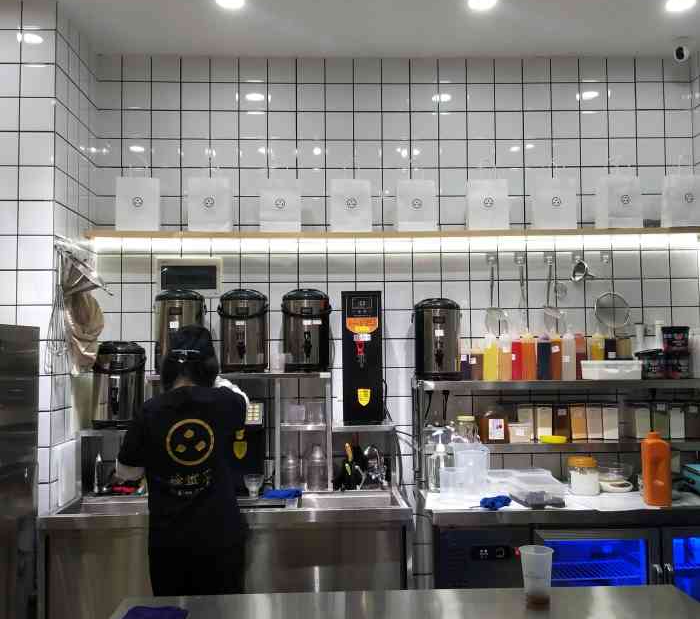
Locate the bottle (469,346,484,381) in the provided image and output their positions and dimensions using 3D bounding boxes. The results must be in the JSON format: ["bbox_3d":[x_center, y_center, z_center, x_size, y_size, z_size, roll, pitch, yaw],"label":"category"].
[{"bbox_3d":[0.629,0.264,3.456,0.065,0.175,0.065,-1,-4,-2],"label":"bottle"}]

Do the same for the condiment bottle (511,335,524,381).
[{"bbox_3d":[0.830,0.235,3.486,0.069,0.232,0.069,-1,-4,-2],"label":"condiment bottle"}]

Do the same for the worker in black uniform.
[{"bbox_3d":[-0.662,0.861,2.789,0.510,1.610,0.480,-1,-3,-3],"label":"worker in black uniform"}]

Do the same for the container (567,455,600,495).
[{"bbox_3d":[1.132,0.795,3.389,0.148,0.168,0.148,-1,-3,-3],"label":"container"}]

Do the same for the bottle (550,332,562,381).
[{"bbox_3d":[1.050,0.230,3.563,0.070,0.248,0.070,-1,-3,-3],"label":"bottle"}]

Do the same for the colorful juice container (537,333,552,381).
[{"bbox_3d":[0.985,0.231,3.540,0.072,0.245,0.072,-1,-3,-3],"label":"colorful juice container"}]

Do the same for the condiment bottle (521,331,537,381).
[{"bbox_3d":[0.880,0.229,3.468,0.071,0.241,0.071,-1,-4,-2],"label":"condiment bottle"}]

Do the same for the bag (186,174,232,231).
[{"bbox_3d":[-0.715,-0.524,3.592,0.212,0.280,0.110,-1,-3,-3],"label":"bag"}]

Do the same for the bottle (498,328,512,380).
[{"bbox_3d":[0.783,0.231,3.531,0.071,0.250,0.071,-1,-3,-3],"label":"bottle"}]

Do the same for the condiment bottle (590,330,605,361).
[{"bbox_3d":[1.286,0.231,3.634,0.072,0.250,0.072,-1,-3,-3],"label":"condiment bottle"}]

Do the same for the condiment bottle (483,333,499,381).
[{"bbox_3d":[0.694,0.233,3.461,0.070,0.236,0.070,-1,-4,-2],"label":"condiment bottle"}]

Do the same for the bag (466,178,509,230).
[{"bbox_3d":[0.713,-0.545,3.649,0.210,0.270,0.105,-1,-4,-2],"label":"bag"}]

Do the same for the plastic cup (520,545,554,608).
[{"bbox_3d":[0.503,0.717,1.882,0.093,0.145,0.093,-1,-3,0],"label":"plastic cup"}]

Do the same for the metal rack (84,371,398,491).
[{"bbox_3d":[-0.514,0.582,3.473,1.480,0.560,0.300,-1,-4,-2],"label":"metal rack"}]

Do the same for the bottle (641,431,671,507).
[{"bbox_3d":[1.369,0.699,3.130,0.122,0.325,0.115,-1,-3,-3],"label":"bottle"}]

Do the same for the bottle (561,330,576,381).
[{"bbox_3d":[1.105,0.223,3.546,0.074,0.260,0.074,-1,-3,-3],"label":"bottle"}]

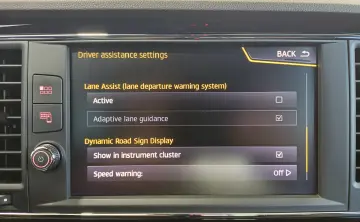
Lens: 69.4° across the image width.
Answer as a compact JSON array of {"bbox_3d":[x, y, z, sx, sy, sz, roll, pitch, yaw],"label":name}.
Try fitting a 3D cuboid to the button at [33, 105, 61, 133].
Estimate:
[{"bbox_3d":[-0.090,0.005,0.177,0.020,0.019,0.005,0,0,-6],"label":"button"}]

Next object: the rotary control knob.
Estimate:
[{"bbox_3d":[-0.088,0.031,0.171,0.018,0.018,0.013,0,0,-2],"label":"rotary control knob"}]

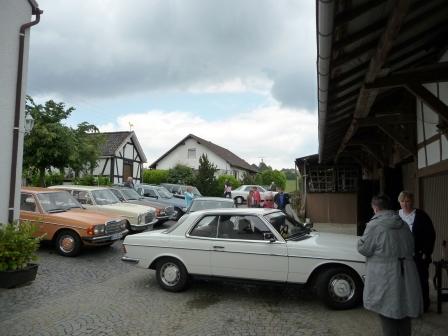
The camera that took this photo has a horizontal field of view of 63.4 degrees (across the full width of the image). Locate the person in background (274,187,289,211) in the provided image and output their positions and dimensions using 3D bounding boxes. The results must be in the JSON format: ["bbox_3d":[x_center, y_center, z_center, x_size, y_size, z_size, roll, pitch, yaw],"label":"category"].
[{"bbox_3d":[2.411,1.668,15.232,0.580,1.720,0.380,0,-5,9],"label":"person in background"}]

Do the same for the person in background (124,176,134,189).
[{"bbox_3d":[-4.400,1.300,16.900,0.500,1.760,0.350,2,-4,-18],"label":"person in background"}]

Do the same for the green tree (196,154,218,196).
[{"bbox_3d":[-1.230,0.880,27.000,1.900,3.700,1.900,1,-4,0],"label":"green tree"}]

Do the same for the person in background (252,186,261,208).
[{"bbox_3d":[1.630,1.790,18.400,0.500,1.680,0.340,-1,-5,24],"label":"person in background"}]

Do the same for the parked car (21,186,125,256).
[{"bbox_3d":[-4.994,1.316,9.915,4.720,1.440,1.790,3,-3,17],"label":"parked car"}]

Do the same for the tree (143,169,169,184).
[{"bbox_3d":[-5.392,1.224,27.910,2.600,2.300,1.800,1,-5,0],"label":"tree"}]

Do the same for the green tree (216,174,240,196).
[{"bbox_3d":[0.401,1.706,33.914,2.400,2.200,2.200,1,-5,0],"label":"green tree"}]

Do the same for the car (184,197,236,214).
[{"bbox_3d":[-0.330,1.680,11.500,1.790,1.430,4.650,1,-4,2],"label":"car"}]

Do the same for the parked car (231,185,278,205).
[{"bbox_3d":[2.500,2.130,29.000,4.750,1.410,1.800,2,-4,-7],"label":"parked car"}]

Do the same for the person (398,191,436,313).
[{"bbox_3d":[2.570,1.120,4.950,0.550,1.650,0.360,-3,-6,41],"label":"person"}]

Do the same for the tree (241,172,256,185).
[{"bbox_3d":[2.545,1.718,37.902,2.000,2.500,1.900,1,-5,0],"label":"tree"}]

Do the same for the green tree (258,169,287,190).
[{"bbox_3d":[4.924,1.547,36.886,3.000,2.900,2.600,1,-5,0],"label":"green tree"}]

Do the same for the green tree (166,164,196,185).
[{"bbox_3d":[-3.193,1.135,26.890,2.400,2.800,2.300,1,-5,0],"label":"green tree"}]

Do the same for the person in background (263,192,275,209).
[{"bbox_3d":[1.496,1.611,12.239,0.520,1.550,0.360,1,-5,0],"label":"person in background"}]

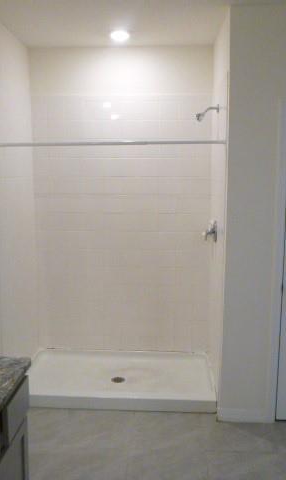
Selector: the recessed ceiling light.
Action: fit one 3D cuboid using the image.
[{"bbox_3d":[-0.171,-1.497,3.401,0.152,0.040,0.152,1,8,3],"label":"recessed ceiling light"}]

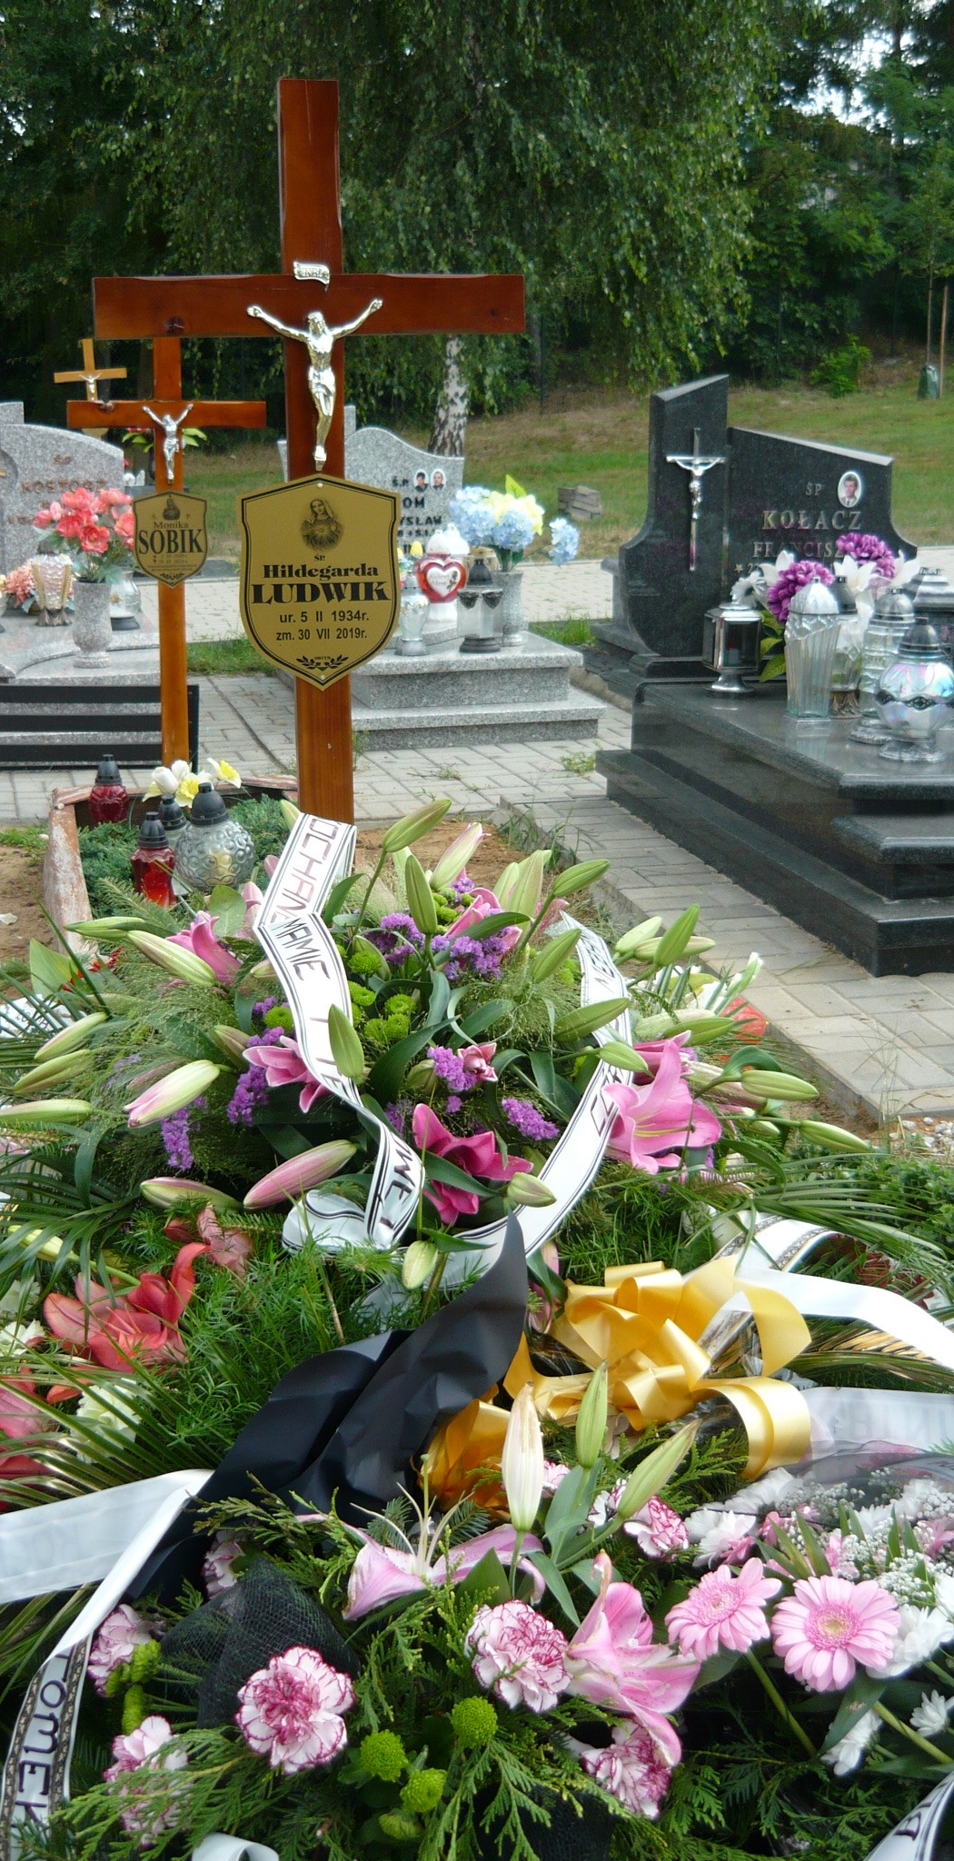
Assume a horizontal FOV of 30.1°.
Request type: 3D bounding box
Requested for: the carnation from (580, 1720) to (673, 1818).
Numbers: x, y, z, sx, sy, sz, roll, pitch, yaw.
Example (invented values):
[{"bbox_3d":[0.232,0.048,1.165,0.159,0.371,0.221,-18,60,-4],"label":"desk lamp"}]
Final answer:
[{"bbox_3d":[0.101,0.568,1.200,0.066,0.066,0.055,1,-21,3],"label":"carnation"}]

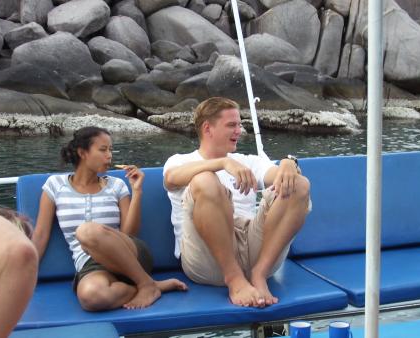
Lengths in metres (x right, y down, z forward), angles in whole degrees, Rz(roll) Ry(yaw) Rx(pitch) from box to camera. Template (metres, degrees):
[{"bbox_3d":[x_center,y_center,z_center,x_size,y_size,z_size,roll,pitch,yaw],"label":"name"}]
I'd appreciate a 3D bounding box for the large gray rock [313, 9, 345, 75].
[{"bbox_3d":[2.858,-3.027,20.706,0.722,1.566,0.870,0,7,0],"label":"large gray rock"}]

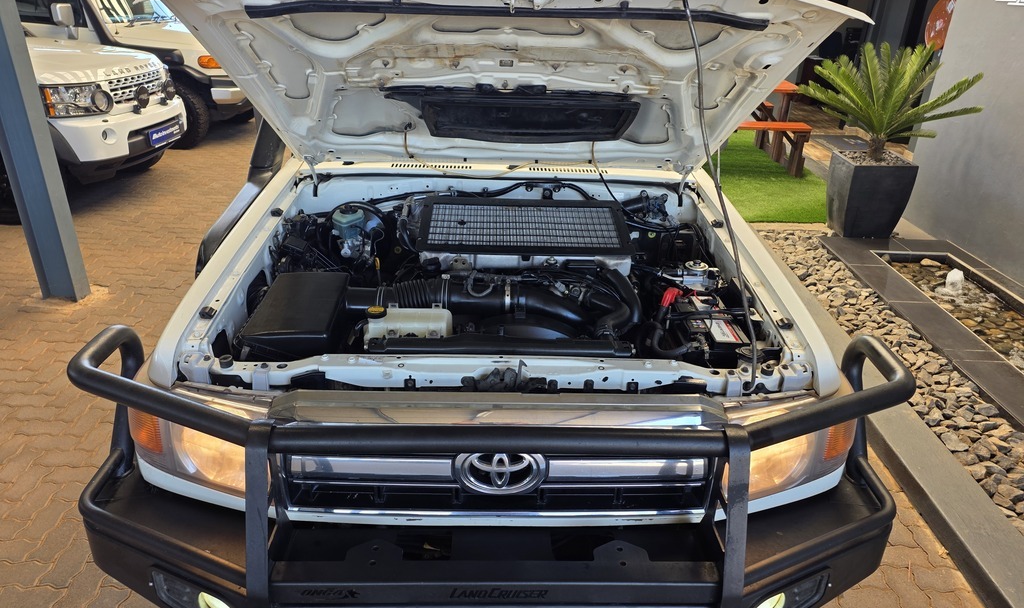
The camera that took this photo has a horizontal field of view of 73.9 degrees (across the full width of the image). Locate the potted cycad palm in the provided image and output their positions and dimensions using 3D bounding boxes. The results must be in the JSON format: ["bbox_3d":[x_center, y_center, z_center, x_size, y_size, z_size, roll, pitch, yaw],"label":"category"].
[{"bbox_3d":[2.651,-1.158,4.933,1.160,1.330,1.120,1,25,-2],"label":"potted cycad palm"}]

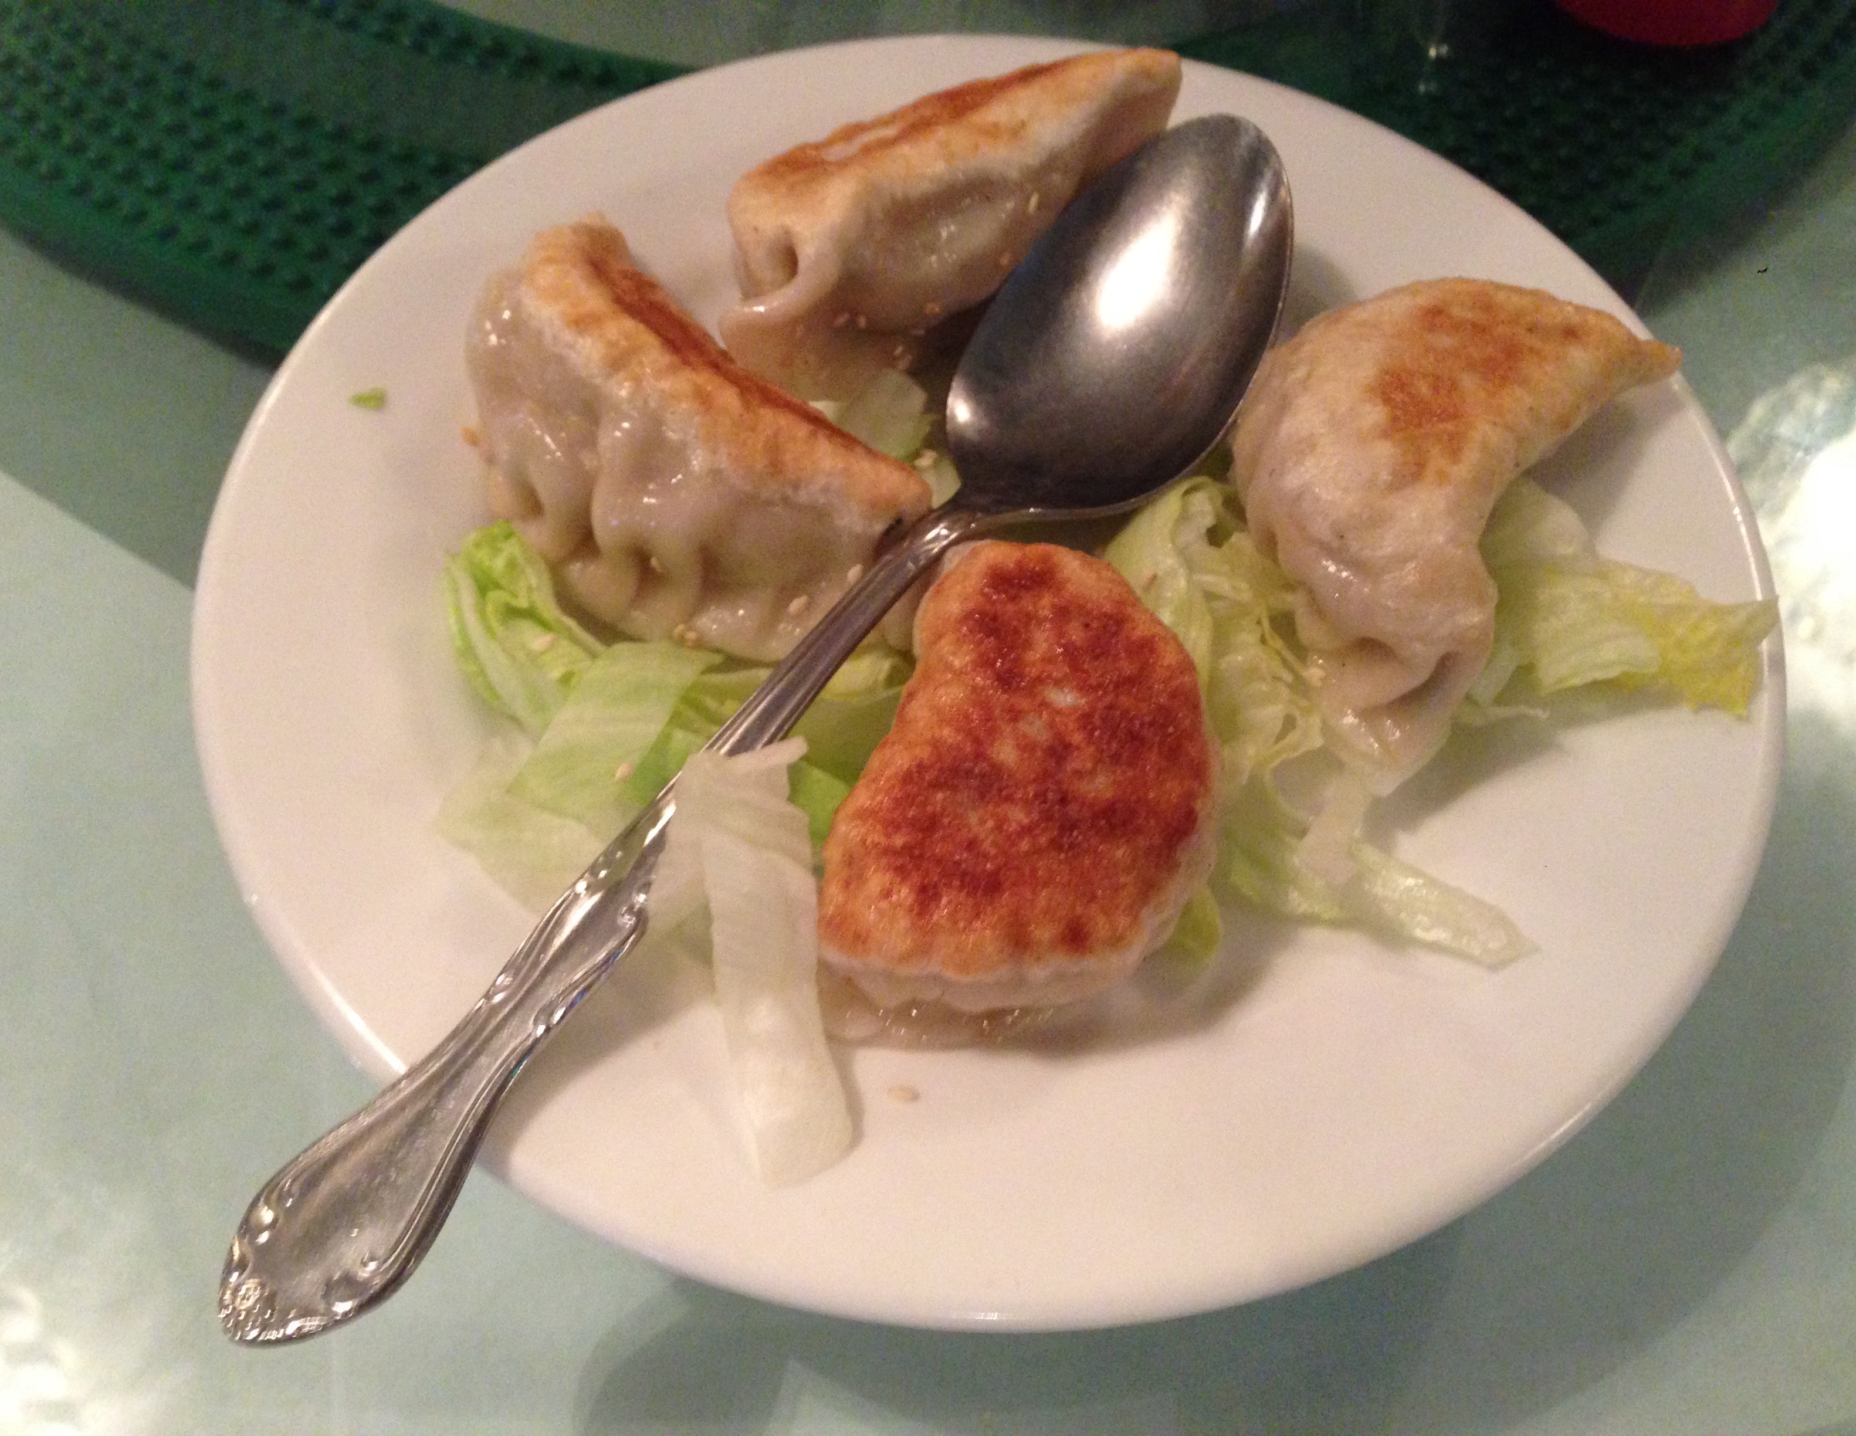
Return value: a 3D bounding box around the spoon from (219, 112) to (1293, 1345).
[{"bbox_3d":[-0.015,-0.006,0.225,0.043,0.024,0.198,34,75,20],"label":"spoon"}]

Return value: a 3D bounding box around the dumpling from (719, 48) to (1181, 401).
[{"bbox_3d":[0.005,-0.078,0.281,0.082,0.034,0.032,-29,62,-16],"label":"dumpling"}]

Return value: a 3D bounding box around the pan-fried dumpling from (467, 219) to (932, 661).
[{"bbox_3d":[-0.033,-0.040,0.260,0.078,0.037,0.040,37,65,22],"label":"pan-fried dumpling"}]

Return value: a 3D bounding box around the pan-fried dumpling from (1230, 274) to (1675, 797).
[{"bbox_3d":[0.072,-0.032,0.252,0.045,0.033,0.083,33,64,20],"label":"pan-fried dumpling"}]

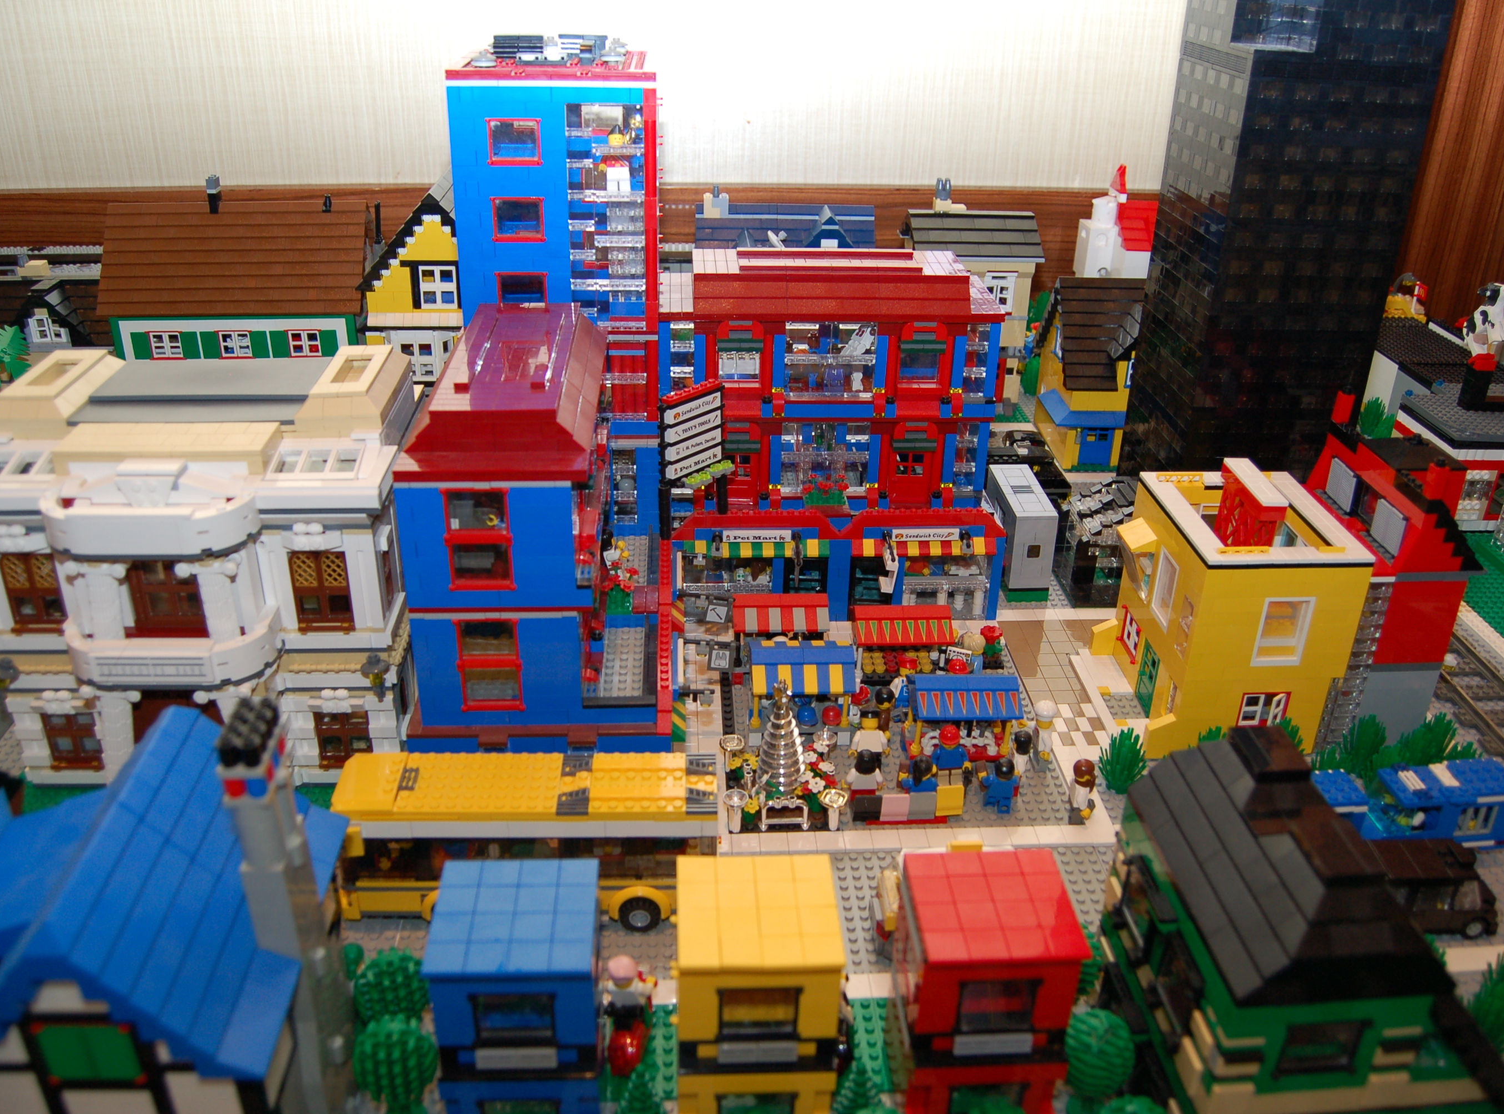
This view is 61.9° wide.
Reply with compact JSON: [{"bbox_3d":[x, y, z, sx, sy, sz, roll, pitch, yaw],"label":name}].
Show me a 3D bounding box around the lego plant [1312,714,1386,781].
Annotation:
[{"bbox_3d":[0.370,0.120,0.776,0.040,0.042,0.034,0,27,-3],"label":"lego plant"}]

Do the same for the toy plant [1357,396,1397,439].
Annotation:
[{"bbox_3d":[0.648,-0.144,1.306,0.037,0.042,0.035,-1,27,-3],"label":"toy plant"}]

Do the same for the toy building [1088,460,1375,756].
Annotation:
[{"bbox_3d":[0.303,0.027,0.812,0.119,0.161,0.128,-1,27,-3],"label":"toy building"}]

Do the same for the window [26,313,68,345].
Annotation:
[{"bbox_3d":[-0.704,-0.227,1.255,0.034,0.029,0.008,0,27,-4],"label":"window"}]

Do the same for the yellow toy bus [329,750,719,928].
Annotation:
[{"bbox_3d":[-0.116,0.148,0.658,0.194,0.079,0.050,0,27,-3],"label":"yellow toy bus"}]

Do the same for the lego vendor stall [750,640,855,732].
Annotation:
[{"bbox_3d":[0.031,0.085,0.803,0.064,0.061,0.048,0,27,-3],"label":"lego vendor stall"}]

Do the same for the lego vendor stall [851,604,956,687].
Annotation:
[{"bbox_3d":[0.100,0.058,0.849,0.064,0.062,0.048,0,27,-3],"label":"lego vendor stall"}]

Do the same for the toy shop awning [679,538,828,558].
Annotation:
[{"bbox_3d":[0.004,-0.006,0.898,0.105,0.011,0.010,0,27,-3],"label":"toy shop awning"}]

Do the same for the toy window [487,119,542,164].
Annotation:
[{"bbox_3d":[-0.148,-0.260,0.786,0.033,0.029,0.008,0,27,-3],"label":"toy window"}]

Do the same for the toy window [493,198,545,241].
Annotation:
[{"bbox_3d":[-0.150,-0.218,0.810,0.034,0.029,0.008,0,27,-4],"label":"toy window"}]

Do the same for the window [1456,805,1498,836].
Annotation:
[{"bbox_3d":[0.401,0.145,0.695,0.024,0.020,0.007,0,27,-3],"label":"window"}]

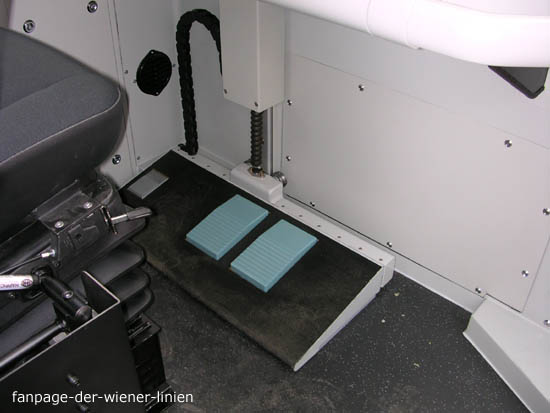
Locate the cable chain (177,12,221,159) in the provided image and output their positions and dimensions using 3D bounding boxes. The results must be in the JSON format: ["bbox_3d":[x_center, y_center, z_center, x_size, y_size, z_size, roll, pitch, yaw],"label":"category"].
[{"bbox_3d":[-0.181,-0.299,1.561,0.185,0.450,0.034,28,45,31],"label":"cable chain"}]

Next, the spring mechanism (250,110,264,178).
[{"bbox_3d":[-0.047,-0.172,1.530,0.031,0.215,0.031,1,37,-1],"label":"spring mechanism"}]

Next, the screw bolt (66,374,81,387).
[{"bbox_3d":[-0.255,0.220,0.743,0.013,0.011,0.011,28,45,31],"label":"screw bolt"}]

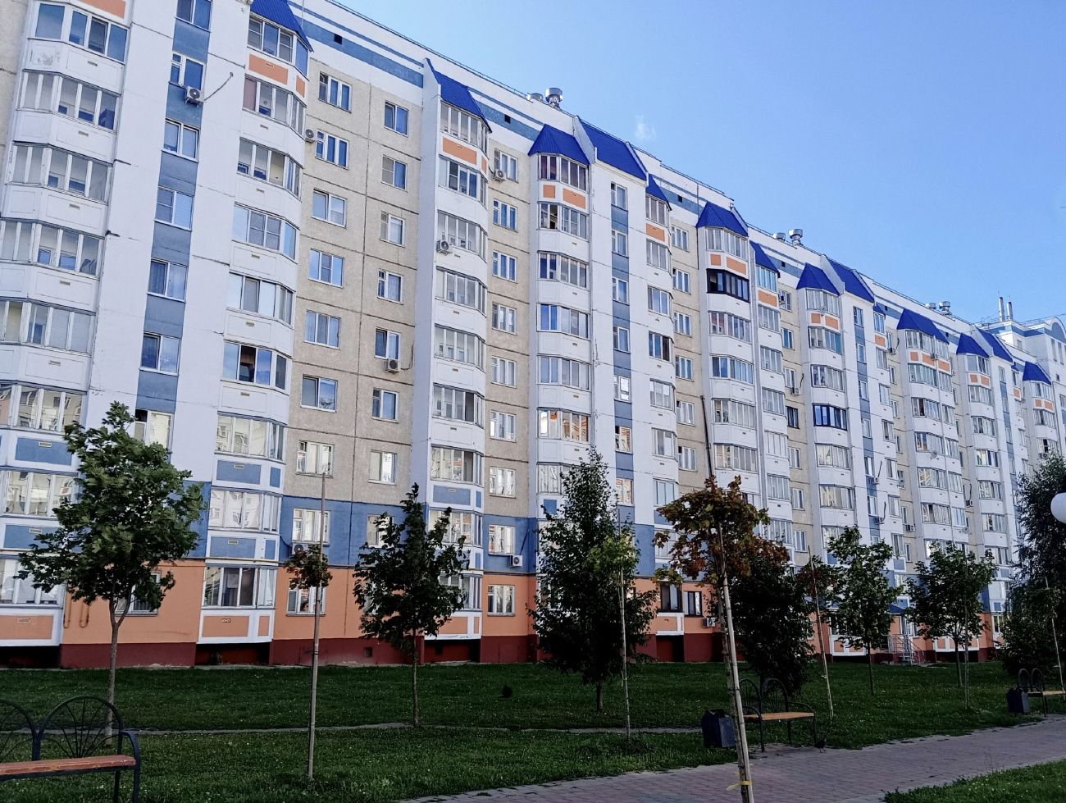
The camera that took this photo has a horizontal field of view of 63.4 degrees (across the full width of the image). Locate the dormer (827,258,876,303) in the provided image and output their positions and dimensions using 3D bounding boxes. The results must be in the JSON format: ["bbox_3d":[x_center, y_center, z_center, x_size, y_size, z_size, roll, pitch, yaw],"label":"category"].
[{"bbox_3d":[23.991,-9.117,65.374,4.100,3.200,1.580,12,-17,-39],"label":"dormer"}]

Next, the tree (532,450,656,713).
[{"bbox_3d":[1.435,3.810,18.858,2.650,5.580,2.600,0,-13,0],"label":"tree"}]

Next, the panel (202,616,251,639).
[{"bbox_3d":[-11.076,8.132,31.146,1.690,0.730,0.120,11,-17,-39],"label":"panel"}]

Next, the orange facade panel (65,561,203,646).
[{"bbox_3d":[-13.289,6.651,28.852,4.350,2.750,0.150,12,-17,-39],"label":"orange facade panel"}]

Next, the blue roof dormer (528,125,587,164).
[{"bbox_3d":[1.557,-14.373,47.769,3.450,2.500,1.500,12,-17,-39],"label":"blue roof dormer"}]

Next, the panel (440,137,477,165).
[{"bbox_3d":[-3.534,-12.073,41.839,2.060,0.730,0.080,12,-17,-39],"label":"panel"}]

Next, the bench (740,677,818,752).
[{"bbox_3d":[3.670,4.737,13.076,1.420,0.980,0.500,12,-17,-39],"label":"bench"}]

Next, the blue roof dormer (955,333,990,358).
[{"bbox_3d":[40.076,-5.201,78.750,3.650,2.400,1.450,12,-17,-39],"label":"blue roof dormer"}]

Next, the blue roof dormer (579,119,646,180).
[{"bbox_3d":[4.681,-14.687,50.543,4.100,3.300,1.580,12,-17,-39],"label":"blue roof dormer"}]

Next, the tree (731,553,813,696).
[{"bbox_3d":[6.106,5.712,22.099,1.950,3.646,1.950,-3,-14,15],"label":"tree"}]

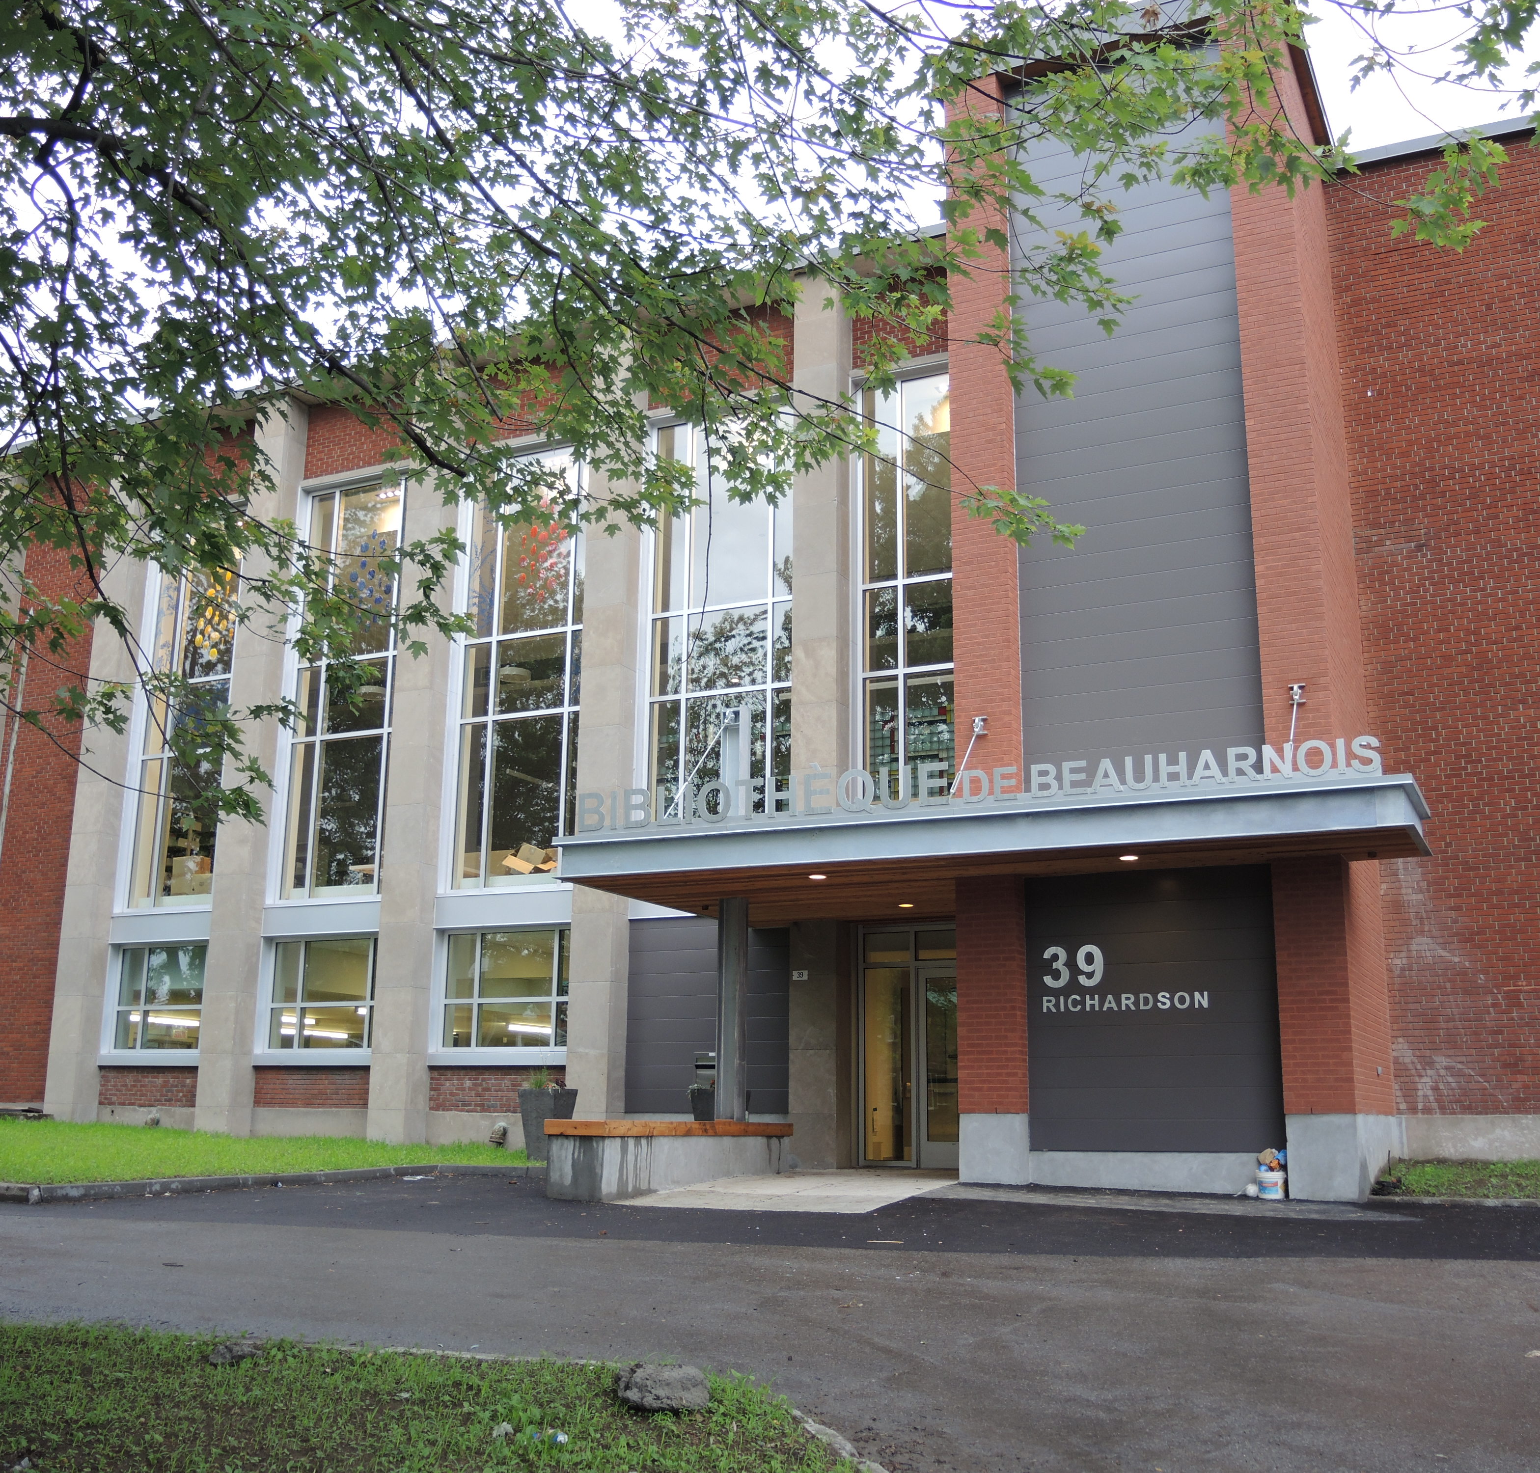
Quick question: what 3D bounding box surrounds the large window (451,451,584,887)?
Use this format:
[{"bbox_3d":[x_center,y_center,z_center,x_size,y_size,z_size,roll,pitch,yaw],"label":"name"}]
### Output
[{"bbox_3d":[-3.535,-1.102,23.493,2.608,6.727,0.179,-6,-14,25],"label":"large window"}]

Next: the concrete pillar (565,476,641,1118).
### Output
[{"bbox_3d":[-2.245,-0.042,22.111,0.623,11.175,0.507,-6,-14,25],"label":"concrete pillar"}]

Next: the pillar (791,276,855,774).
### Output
[{"bbox_3d":[0.706,-2.211,21.161,0.626,8.329,0.507,-6,-14,25],"label":"pillar"}]

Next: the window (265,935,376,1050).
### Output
[{"bbox_3d":[-6.644,3.905,24.171,2.652,1.711,0.250,-6,-15,25],"label":"window"}]

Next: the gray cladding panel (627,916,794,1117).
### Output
[{"bbox_3d":[-0.777,3.687,21.106,2.636,2.582,0.100,-6,-15,25],"label":"gray cladding panel"}]

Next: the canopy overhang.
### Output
[{"bbox_3d":[2.584,1.392,16.644,8.135,0.417,5.096,-6,-14,25],"label":"canopy overhang"}]

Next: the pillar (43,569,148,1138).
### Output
[{"bbox_3d":[-11.136,0.445,26.821,0.687,11.786,0.499,-6,-15,25],"label":"pillar"}]

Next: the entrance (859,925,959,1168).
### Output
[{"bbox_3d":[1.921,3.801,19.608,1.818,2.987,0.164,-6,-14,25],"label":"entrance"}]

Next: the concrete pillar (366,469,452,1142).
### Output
[{"bbox_3d":[-5.195,0.176,23.520,0.603,11.324,0.507,-6,-14,25],"label":"concrete pillar"}]

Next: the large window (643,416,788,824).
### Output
[{"bbox_3d":[-0.618,-1.429,22.487,2.621,6.926,0.250,-6,-15,25],"label":"large window"}]

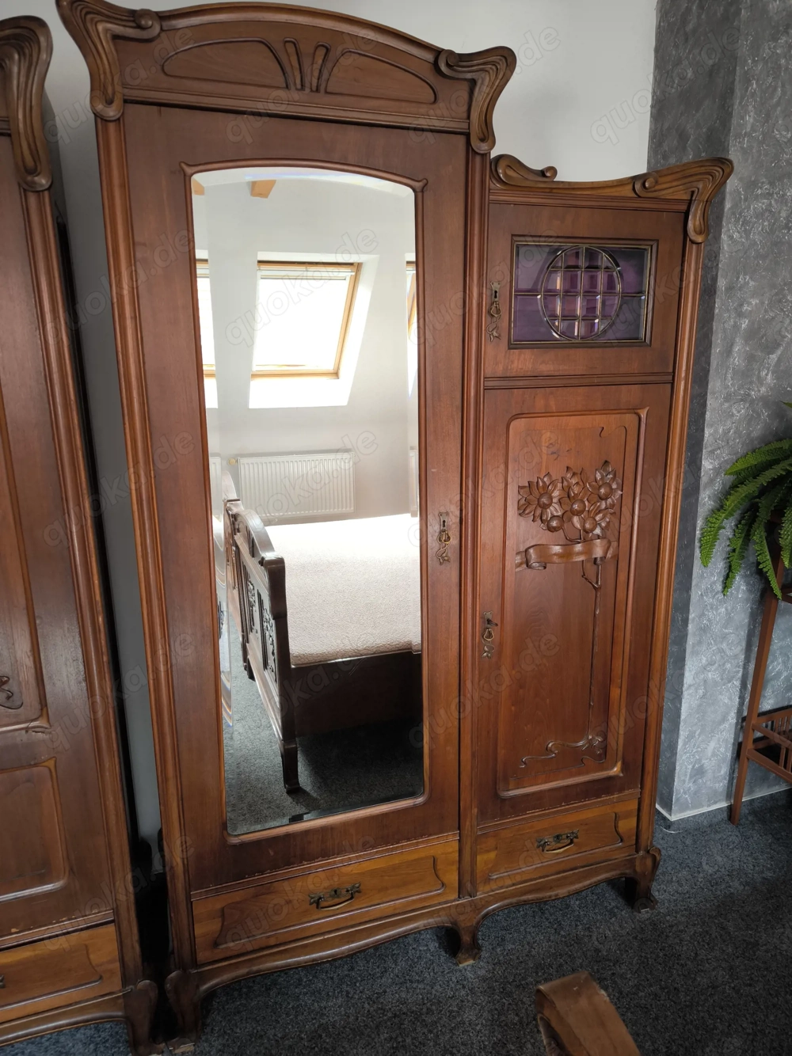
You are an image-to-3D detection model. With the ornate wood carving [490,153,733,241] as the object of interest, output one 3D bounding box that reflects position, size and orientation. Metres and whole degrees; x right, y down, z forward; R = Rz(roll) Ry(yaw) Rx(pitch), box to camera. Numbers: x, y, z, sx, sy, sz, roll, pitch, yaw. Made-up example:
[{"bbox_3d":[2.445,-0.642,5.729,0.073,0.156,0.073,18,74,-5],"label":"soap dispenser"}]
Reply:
[{"bbox_3d":[0.478,-0.726,1.603,0.594,0.167,0.070,-5,14,-18],"label":"ornate wood carving"}]

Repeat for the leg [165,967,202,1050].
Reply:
[{"bbox_3d":[-0.496,1.116,1.707,0.066,0.191,0.085,-5,14,-18],"label":"leg"}]

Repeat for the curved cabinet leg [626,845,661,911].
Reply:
[{"bbox_3d":[0.715,1.014,2.101,0.076,0.177,0.085,-5,14,-18],"label":"curved cabinet leg"}]

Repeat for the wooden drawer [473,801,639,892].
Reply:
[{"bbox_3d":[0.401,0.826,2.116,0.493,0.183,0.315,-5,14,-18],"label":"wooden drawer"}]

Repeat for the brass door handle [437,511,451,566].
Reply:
[{"bbox_3d":[0.114,0.025,1.658,0.037,0.124,0.025,-5,14,-18],"label":"brass door handle"}]

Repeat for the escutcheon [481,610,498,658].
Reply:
[{"bbox_3d":[0.229,0.259,1.751,0.037,0.124,0.030,-5,14,-18],"label":"escutcheon"}]

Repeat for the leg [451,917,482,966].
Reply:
[{"bbox_3d":[0.185,1.095,1.945,0.060,0.105,0.070,-5,14,-18],"label":"leg"}]

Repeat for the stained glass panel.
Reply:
[{"bbox_3d":[0.418,-0.525,1.650,0.351,0.211,0.018,-5,14,-18],"label":"stained glass panel"}]

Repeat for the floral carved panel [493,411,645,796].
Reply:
[{"bbox_3d":[0.430,0.203,1.819,0.386,0.987,0.035,-5,14,-18],"label":"floral carved panel"}]

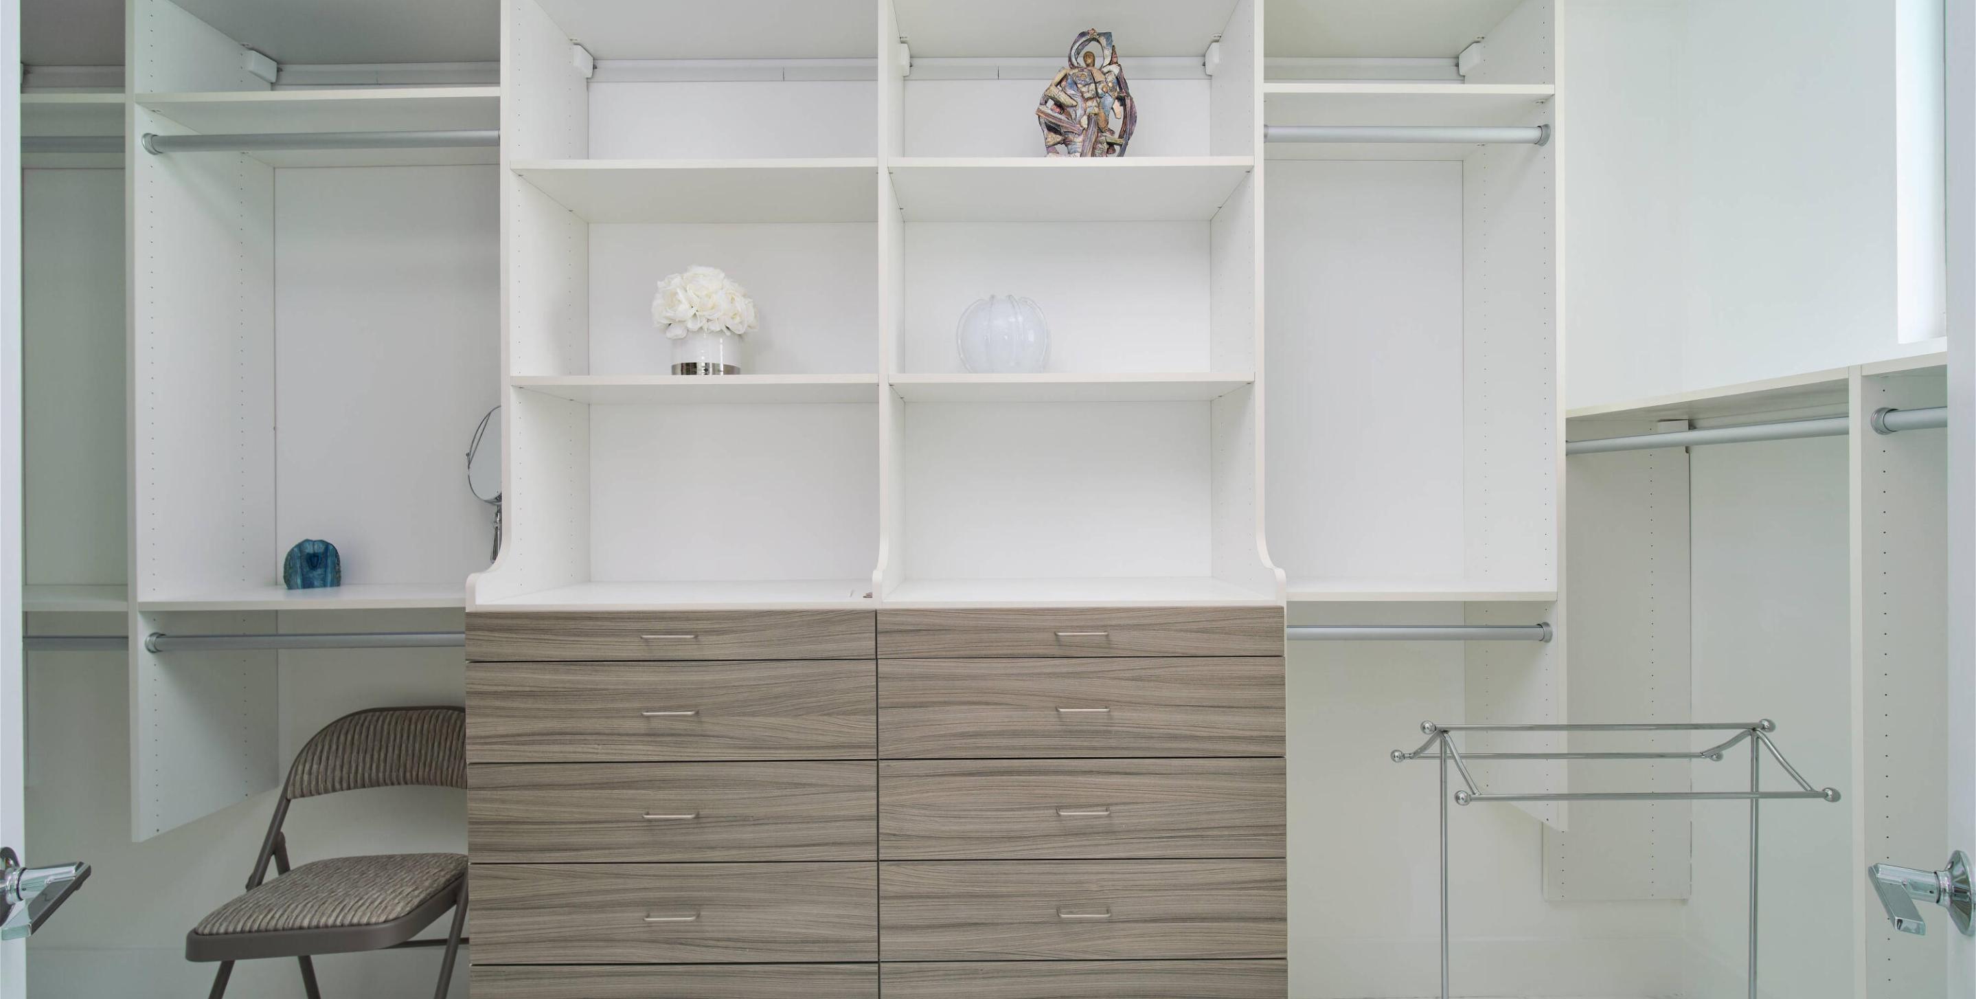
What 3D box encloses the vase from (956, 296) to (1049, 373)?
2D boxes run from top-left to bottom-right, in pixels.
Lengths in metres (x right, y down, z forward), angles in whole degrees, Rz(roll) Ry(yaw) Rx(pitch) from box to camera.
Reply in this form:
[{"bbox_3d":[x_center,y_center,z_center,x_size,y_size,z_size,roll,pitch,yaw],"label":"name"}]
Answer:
[{"bbox_3d":[0.027,-0.364,1.825,0.209,0.205,0.209,0,0,0],"label":"vase"}]

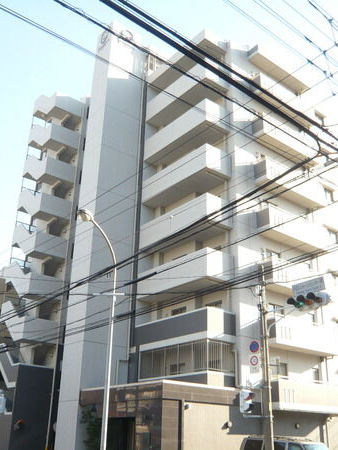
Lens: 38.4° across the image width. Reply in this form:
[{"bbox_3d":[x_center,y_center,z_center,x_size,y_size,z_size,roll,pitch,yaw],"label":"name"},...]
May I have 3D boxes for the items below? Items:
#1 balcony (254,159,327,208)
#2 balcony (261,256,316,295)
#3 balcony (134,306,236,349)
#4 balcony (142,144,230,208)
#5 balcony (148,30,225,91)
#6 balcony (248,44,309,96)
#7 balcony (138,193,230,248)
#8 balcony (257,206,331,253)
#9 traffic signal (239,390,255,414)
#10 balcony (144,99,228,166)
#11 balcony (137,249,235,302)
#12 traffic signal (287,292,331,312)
[{"bbox_3d":[6.965,-2.218,28.200,5.050,1.300,1.090,18,-28,-34],"label":"balcony"},{"bbox_3d":[6.705,3.013,25.488,4.919,1.270,0.870,19,-29,-34],"label":"balcony"},{"bbox_3d":[0.629,5.483,24.461,1.690,1.440,5.750,18,-28,-34],"label":"balcony"},{"bbox_3d":[0.823,-2.501,27.145,1.660,1.403,5.520,19,-29,-34],"label":"balcony"},{"bbox_3d":[1.048,-10.004,30.407,1.752,0.720,5.391,19,-29,-34],"label":"balcony"},{"bbox_3d":[7.144,-9.908,31.487,5.100,0.670,1.090,18,-28,-34],"label":"balcony"},{"bbox_3d":[0.745,0.109,26.004,1.660,1.403,5.520,19,-29,-34],"label":"balcony"},{"bbox_3d":[6.782,0.403,26.629,4.919,1.270,0.870,19,-29,-34],"label":"balcony"},{"bbox_3d":[2.642,5.993,16.478,0.360,0.780,0.340,18,-28,-34],"label":"traffic signal"},{"bbox_3d":[0.900,-5.111,28.287,1.660,1.403,5.520,19,-29,-34],"label":"balcony"},{"bbox_3d":[0.667,2.720,24.863,1.660,1.403,5.520,19,-29,-34],"label":"balcony"},{"bbox_3d":[4.748,2.593,16.343,0.480,0.450,1.250,18,-28,-34],"label":"traffic signal"}]

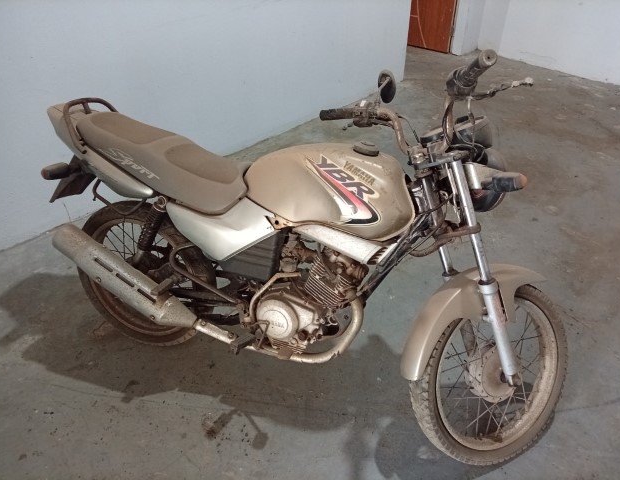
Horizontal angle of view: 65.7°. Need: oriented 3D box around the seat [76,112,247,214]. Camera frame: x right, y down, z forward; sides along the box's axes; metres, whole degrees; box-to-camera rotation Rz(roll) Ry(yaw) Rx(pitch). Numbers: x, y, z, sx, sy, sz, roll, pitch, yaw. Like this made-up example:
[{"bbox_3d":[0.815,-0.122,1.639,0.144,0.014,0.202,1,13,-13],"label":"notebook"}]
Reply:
[{"bbox_3d":[-0.487,-0.271,1.624,0.700,0.175,0.260,20,25,14],"label":"seat"}]

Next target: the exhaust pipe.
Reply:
[{"bbox_3d":[-0.609,0.123,1.590,0.580,0.120,0.115,30,27,8],"label":"exhaust pipe"}]

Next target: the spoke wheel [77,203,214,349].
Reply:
[{"bbox_3d":[-0.638,0.142,1.839,0.604,0.604,0.090,12,23,18],"label":"spoke wheel"}]

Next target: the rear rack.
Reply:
[{"bbox_3d":[-0.738,-0.411,1.674,0.145,0.165,0.250,12,23,18],"label":"rear rack"}]

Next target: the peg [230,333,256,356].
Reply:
[{"bbox_3d":[-0.202,0.317,1.480,0.042,0.042,0.095,12,23,18],"label":"peg"}]

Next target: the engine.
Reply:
[{"bbox_3d":[0.016,0.217,1.589,0.370,0.420,0.300,12,23,18],"label":"engine"}]

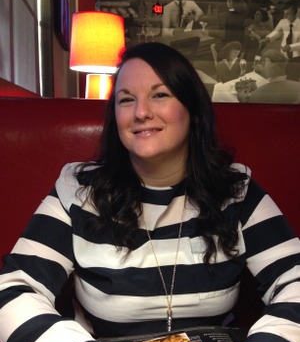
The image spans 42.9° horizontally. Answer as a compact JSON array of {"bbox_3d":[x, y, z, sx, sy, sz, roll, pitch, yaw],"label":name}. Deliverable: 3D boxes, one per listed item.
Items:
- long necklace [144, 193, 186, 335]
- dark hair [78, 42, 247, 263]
[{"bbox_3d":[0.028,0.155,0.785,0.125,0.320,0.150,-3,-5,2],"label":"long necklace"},{"bbox_3d":[0.027,-0.042,0.830,0.340,0.460,0.250,-4,-1,12],"label":"dark hair"}]

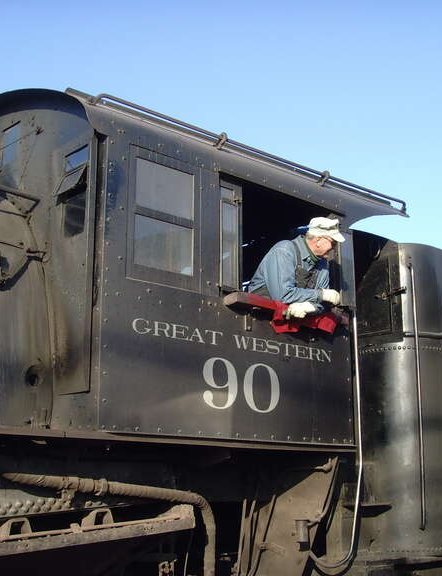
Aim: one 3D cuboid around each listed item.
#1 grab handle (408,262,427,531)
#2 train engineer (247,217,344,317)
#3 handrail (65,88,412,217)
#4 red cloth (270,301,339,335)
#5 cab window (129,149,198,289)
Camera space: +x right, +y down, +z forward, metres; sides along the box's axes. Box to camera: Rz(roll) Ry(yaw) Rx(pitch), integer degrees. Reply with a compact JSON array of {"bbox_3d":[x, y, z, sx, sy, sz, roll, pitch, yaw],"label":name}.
[{"bbox_3d":[1.553,0.825,6.837,0.050,2.104,0.080,3,-13,-12],"label":"grab handle"},{"bbox_3d":[0.444,0.143,5.989,0.620,1.300,0.550,-9,-16,35],"label":"train engineer"},{"bbox_3d":[0.338,-0.913,6.181,3.286,0.081,0.080,12,-17,-41],"label":"handrail"},{"bbox_3d":[0.566,0.209,5.727,0.554,0.167,0.180,12,-17,-41],"label":"red cloth"},{"bbox_3d":[-0.343,-0.421,5.329,0.548,0.812,0.060,12,-17,-41],"label":"cab window"}]

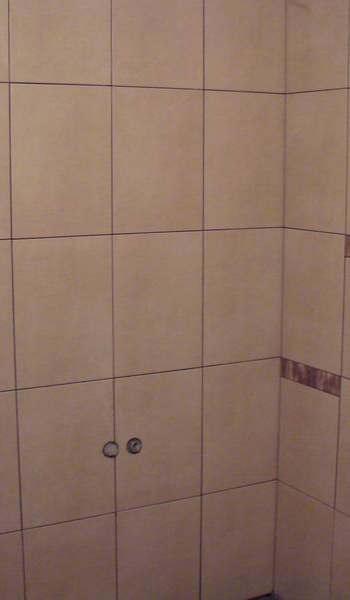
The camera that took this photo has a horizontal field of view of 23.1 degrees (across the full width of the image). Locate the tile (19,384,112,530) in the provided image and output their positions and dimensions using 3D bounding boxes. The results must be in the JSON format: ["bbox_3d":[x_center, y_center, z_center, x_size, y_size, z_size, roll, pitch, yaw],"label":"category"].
[{"bbox_3d":[-0.260,0.372,2.069,0.250,0.350,0.010,-5,10,-28],"label":"tile"}]

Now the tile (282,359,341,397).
[{"bbox_3d":[0.356,0.199,2.234,0.010,0.052,0.250,-5,10,-28],"label":"tile"}]

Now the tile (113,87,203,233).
[{"bbox_3d":[-0.040,-0.337,2.080,0.250,0.350,0.010,-5,10,-28],"label":"tile"}]

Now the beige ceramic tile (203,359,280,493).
[{"bbox_3d":[0.179,0.337,2.308,0.250,0.350,0.010,-5,10,-28],"label":"beige ceramic tile"}]

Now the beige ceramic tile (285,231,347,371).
[{"bbox_3d":[0.357,-0.001,2.203,0.010,0.350,0.250,-5,10,-28],"label":"beige ceramic tile"}]

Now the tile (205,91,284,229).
[{"bbox_3d":[0.180,-0.355,2.200,0.250,0.350,0.010,-5,10,-28],"label":"tile"}]

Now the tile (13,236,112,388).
[{"bbox_3d":[-0.269,0.028,2.080,0.254,0.361,0.010,-5,10,-27],"label":"tile"}]

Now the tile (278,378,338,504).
[{"bbox_3d":[0.364,0.383,2.324,0.010,0.305,0.254,-5,10,-29],"label":"tile"}]

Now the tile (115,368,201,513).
[{"bbox_3d":[-0.041,0.355,2.189,0.250,0.350,0.010,-5,10,-28],"label":"tile"}]

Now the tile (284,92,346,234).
[{"bbox_3d":[0.365,-0.356,2.205,0.010,0.361,0.254,-5,10,-29],"label":"tile"}]

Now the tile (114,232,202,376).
[{"bbox_3d":[-0.043,0.010,2.197,0.254,0.361,0.010,-5,10,-27],"label":"tile"}]

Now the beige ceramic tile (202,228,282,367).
[{"bbox_3d":[0.180,-0.009,2.254,0.250,0.350,0.010,-5,10,-28],"label":"beige ceramic tile"}]

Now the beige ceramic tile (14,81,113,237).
[{"bbox_3d":[-0.267,-0.328,2.023,0.254,0.361,0.010,-5,10,-27],"label":"beige ceramic tile"}]

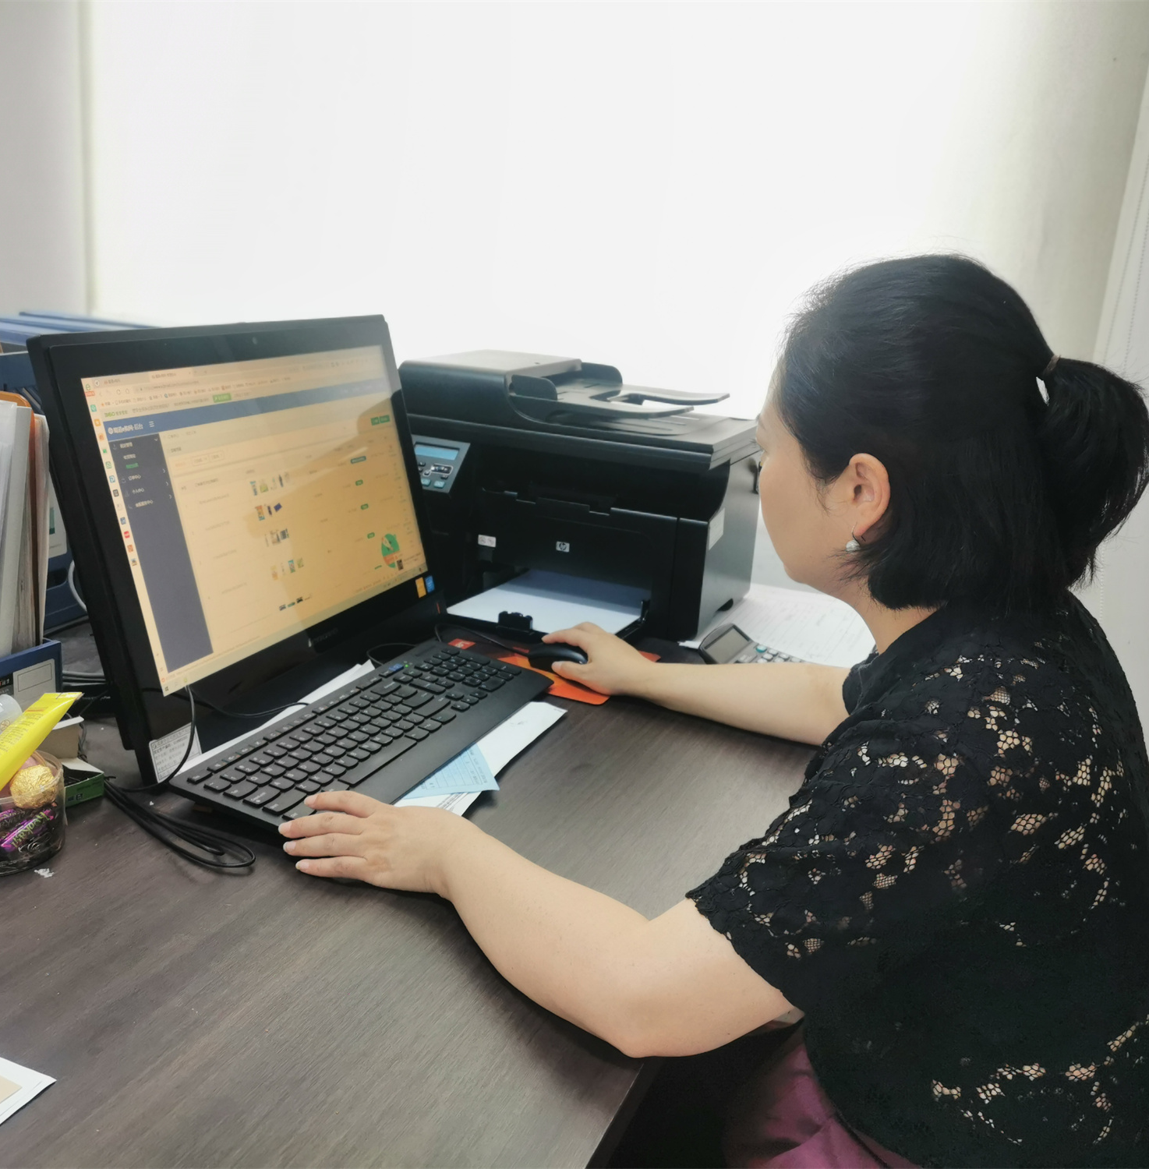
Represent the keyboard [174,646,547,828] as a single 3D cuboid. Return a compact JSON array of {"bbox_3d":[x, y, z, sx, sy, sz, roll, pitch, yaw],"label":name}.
[{"bbox_3d":[-0.172,0.137,1.147,0.155,0.031,0.430,10,17,21],"label":"keyboard"}]

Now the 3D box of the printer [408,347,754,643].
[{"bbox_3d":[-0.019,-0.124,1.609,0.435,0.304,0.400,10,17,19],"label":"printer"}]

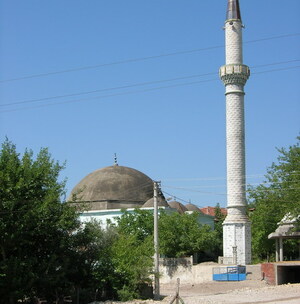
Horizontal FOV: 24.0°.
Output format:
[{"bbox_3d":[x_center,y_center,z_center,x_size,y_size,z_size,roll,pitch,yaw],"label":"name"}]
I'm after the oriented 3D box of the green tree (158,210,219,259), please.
[{"bbox_3d":[3.192,7.192,60.000,5.200,4.500,4.600,-1,-9,6],"label":"green tree"}]

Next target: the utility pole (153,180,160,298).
[{"bbox_3d":[0.420,5.622,45.500,0.500,7.600,0.420,0,-9,0],"label":"utility pole"}]

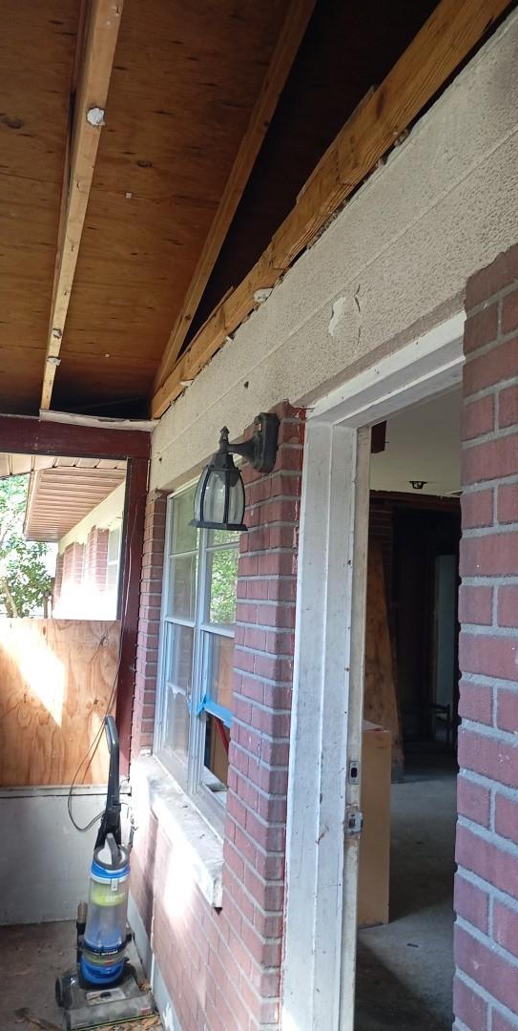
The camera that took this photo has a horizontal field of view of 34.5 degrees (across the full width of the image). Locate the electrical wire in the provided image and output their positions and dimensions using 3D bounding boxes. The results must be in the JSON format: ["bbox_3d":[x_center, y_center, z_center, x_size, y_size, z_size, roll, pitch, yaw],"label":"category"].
[{"bbox_3d":[-0.729,0.604,4.024,0.306,1.668,0.490,4,-6,-16],"label":"electrical wire"}]

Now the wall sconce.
[{"bbox_3d":[-0.069,-0.119,2.159,0.211,0.314,0.147,4,-6,-16],"label":"wall sconce"}]

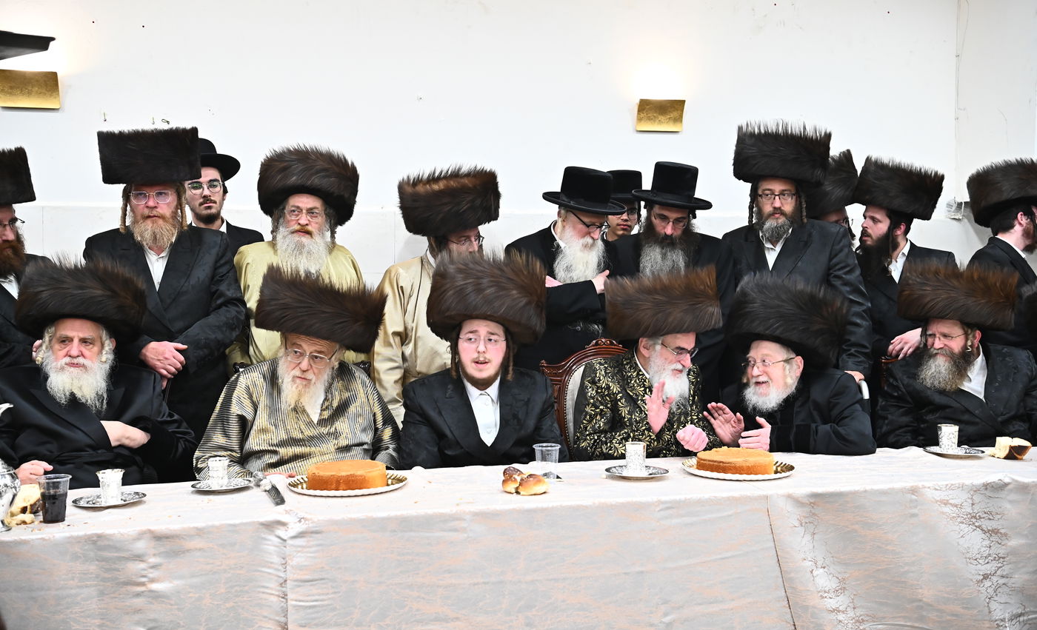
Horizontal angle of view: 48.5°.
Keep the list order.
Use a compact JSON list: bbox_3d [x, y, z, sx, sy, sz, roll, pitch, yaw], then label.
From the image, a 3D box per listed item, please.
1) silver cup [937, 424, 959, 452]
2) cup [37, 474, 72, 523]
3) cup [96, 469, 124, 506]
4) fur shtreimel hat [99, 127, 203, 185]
[{"bbox_3d":[1.258,0.361,3.368,0.062,0.071,0.062,0,3,0],"label":"silver cup"},{"bbox_3d":[-0.986,0.392,2.445,0.074,0.092,0.074,0,3,-17],"label":"cup"},{"bbox_3d":[-1.052,0.434,2.965,0.074,0.093,0.074,0,3,-15],"label":"cup"},{"bbox_3d":[-1.208,-0.520,3.770,0.315,0.160,0.315,-4,1,-12],"label":"fur shtreimel hat"}]

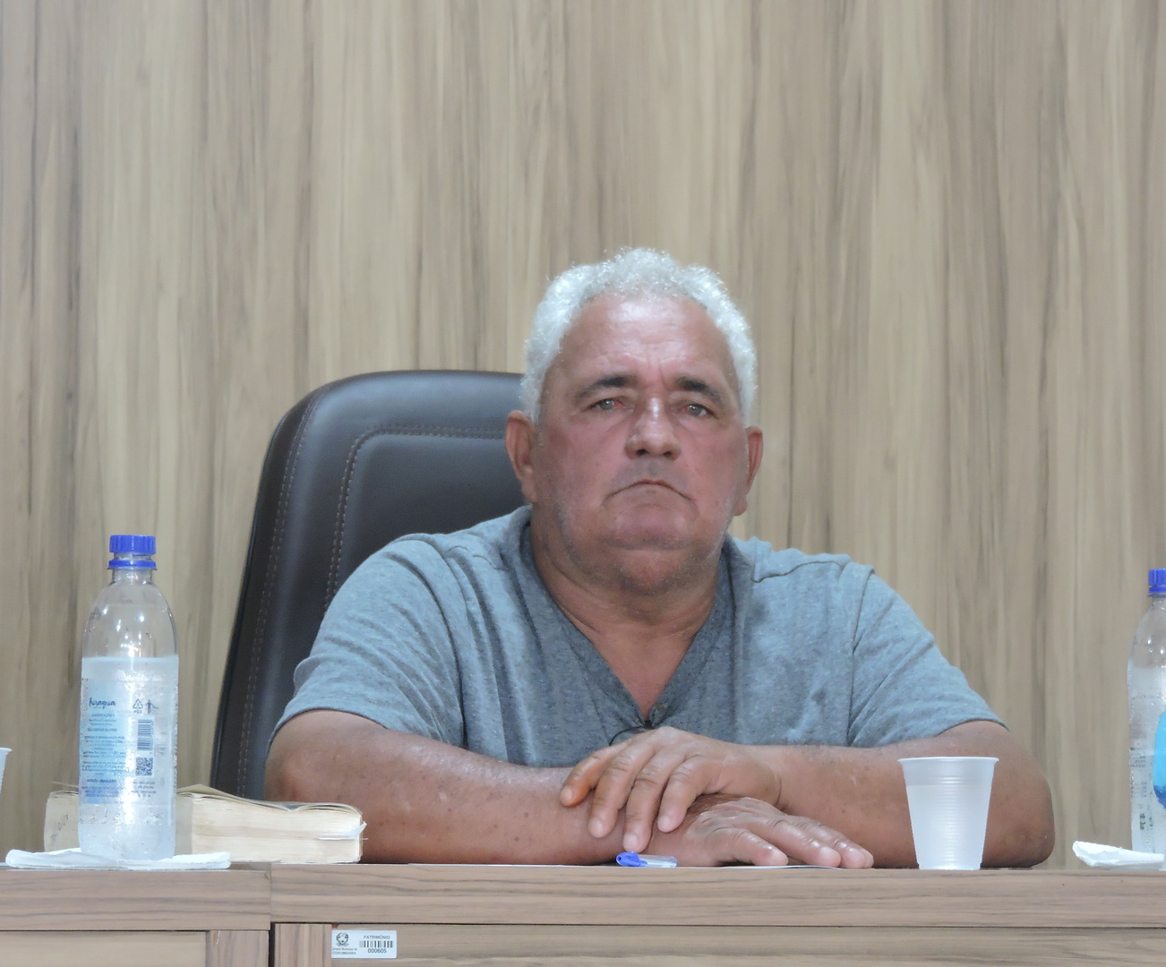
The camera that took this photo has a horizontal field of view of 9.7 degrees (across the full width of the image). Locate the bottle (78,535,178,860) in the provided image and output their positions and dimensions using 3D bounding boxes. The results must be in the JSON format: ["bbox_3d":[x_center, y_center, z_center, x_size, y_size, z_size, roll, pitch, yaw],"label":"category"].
[{"bbox_3d":[-0.299,0.142,4.560,0.064,0.215,0.064,0,-5,0],"label":"bottle"}]

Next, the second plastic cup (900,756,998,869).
[{"bbox_3d":[0.254,0.230,4.790,0.071,0.080,0.071,0,-5,0],"label":"second plastic cup"}]

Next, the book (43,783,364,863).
[{"bbox_3d":[-0.270,0.245,4.873,0.139,0.050,0.203,3,-6,-35],"label":"book"}]

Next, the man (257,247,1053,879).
[{"bbox_3d":[0.056,0.447,5.020,0.570,1.230,0.680,0,-5,-4],"label":"man"}]

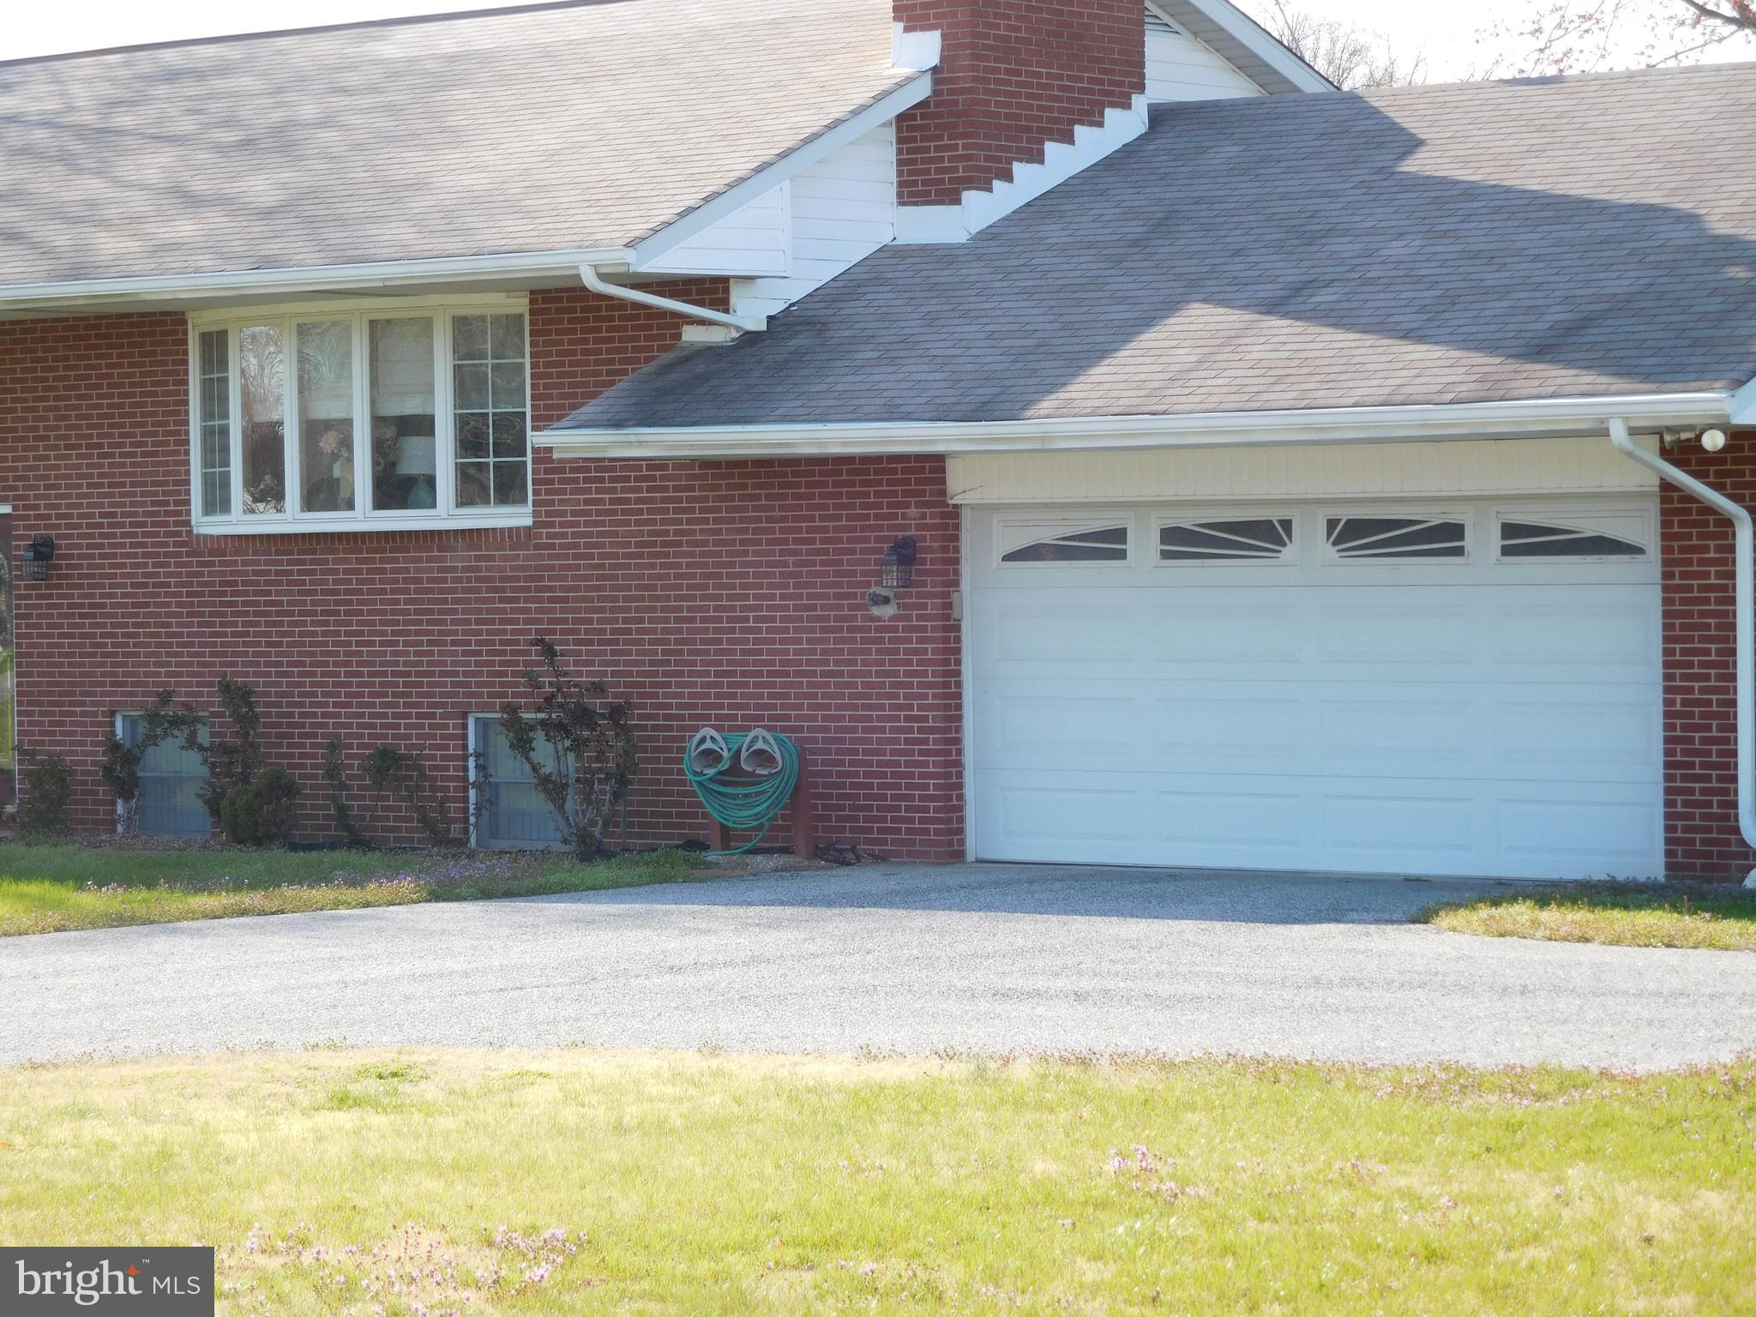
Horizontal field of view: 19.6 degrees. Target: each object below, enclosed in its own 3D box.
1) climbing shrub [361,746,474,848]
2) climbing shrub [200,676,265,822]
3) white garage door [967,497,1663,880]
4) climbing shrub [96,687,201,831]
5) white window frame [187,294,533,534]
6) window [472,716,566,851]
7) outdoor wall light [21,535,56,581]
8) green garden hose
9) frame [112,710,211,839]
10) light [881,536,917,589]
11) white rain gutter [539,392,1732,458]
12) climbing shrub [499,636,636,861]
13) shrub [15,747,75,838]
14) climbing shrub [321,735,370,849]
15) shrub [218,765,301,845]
[{"bbox_3d":[-2.965,0.889,32.672,0.694,0.641,0.300,0,1,38],"label":"climbing shrub"},{"bbox_3d":[-4.259,0.656,33.471,0.440,1.100,0.380,0,1,38],"label":"climbing shrub"},{"bbox_3d":[2.414,0.163,28.981,4.679,2.095,0.100,0,1,38],"label":"white garage door"},{"bbox_3d":[-4.898,0.688,34.130,0.688,0.972,0.280,0,1,38],"label":"climbing shrub"},{"bbox_3d":[-3.493,-1.573,32.974,3.080,1.490,0.330,0,1,38],"label":"white window frame"},{"bbox_3d":[-2.276,0.792,32.429,0.779,0.860,0.100,0,1,38],"label":"window"},{"bbox_3d":[-5.768,-0.683,34.850,0.135,0.315,0.185,0,1,38],"label":"outdoor wall light"},{"bbox_3d":[-0.779,0.806,30.760,0.731,0.776,0.350,0,1,38],"label":"green garden hose"},{"bbox_3d":[-4.851,0.787,34.412,0.842,0.852,0.100,0,1,38],"label":"frame"},{"bbox_3d":[0.128,-0.574,30.222,0.135,0.315,0.185,0,1,38],"label":"light"},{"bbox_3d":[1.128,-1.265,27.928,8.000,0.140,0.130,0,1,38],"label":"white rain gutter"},{"bbox_3d":[-1.926,0.553,31.446,0.900,1.410,0.650,0,1,38],"label":"climbing shrub"},{"bbox_3d":[-5.671,0.920,34.549,0.430,0.620,0.380,0,1,38],"label":"shrub"},{"bbox_3d":[-3.465,0.879,33.070,0.238,0.705,0.200,0,1,38],"label":"climbing shrub"},{"bbox_3d":[-4.034,0.963,33.112,0.570,0.530,0.520,-1,1,0],"label":"shrub"}]

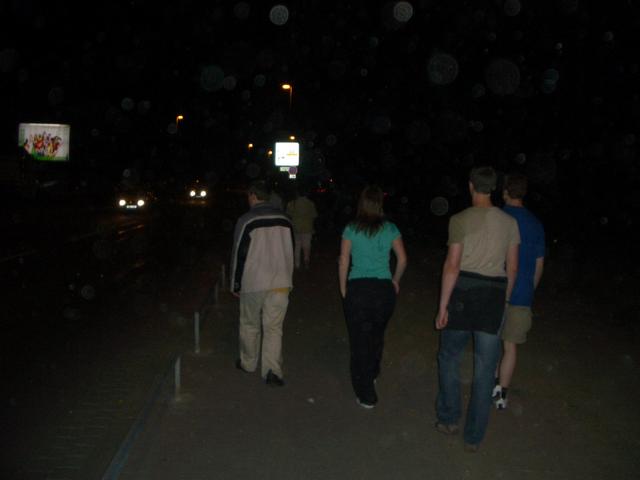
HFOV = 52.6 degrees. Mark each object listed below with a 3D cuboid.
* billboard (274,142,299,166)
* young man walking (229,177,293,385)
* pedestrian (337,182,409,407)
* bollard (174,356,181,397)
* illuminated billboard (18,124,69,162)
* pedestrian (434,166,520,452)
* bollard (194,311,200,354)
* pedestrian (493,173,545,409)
[{"bbox_3d":[-2.588,-6.599,50.000,1.777,1.793,0.250,0,5,-4],"label":"billboard"},{"bbox_3d":[-0.502,0.356,5.586,0.520,1.714,0.460,0,5,-13],"label":"young man walking"},{"bbox_3d":[0.404,0.429,5.004,0.500,1.679,0.400,0,5,-4],"label":"pedestrian"},{"bbox_3d":[-1.128,1.084,5.117,0.050,0.323,0.050,1,5,0],"label":"bollard"},{"bbox_3d":[-19.148,-6.770,45.000,3.567,2.733,0.400,0,5,-12],"label":"illuminated billboard"},{"bbox_3d":[1.030,0.433,4.230,0.530,1.804,0.470,0,5,-5],"label":"pedestrian"},{"bbox_3d":[-1.221,0.930,6.447,0.052,0.420,0.052,1,5,0],"label":"bollard"},{"bbox_3d":[1.537,0.384,5.012,0.460,1.790,0.440,0,5,-5],"label":"pedestrian"}]

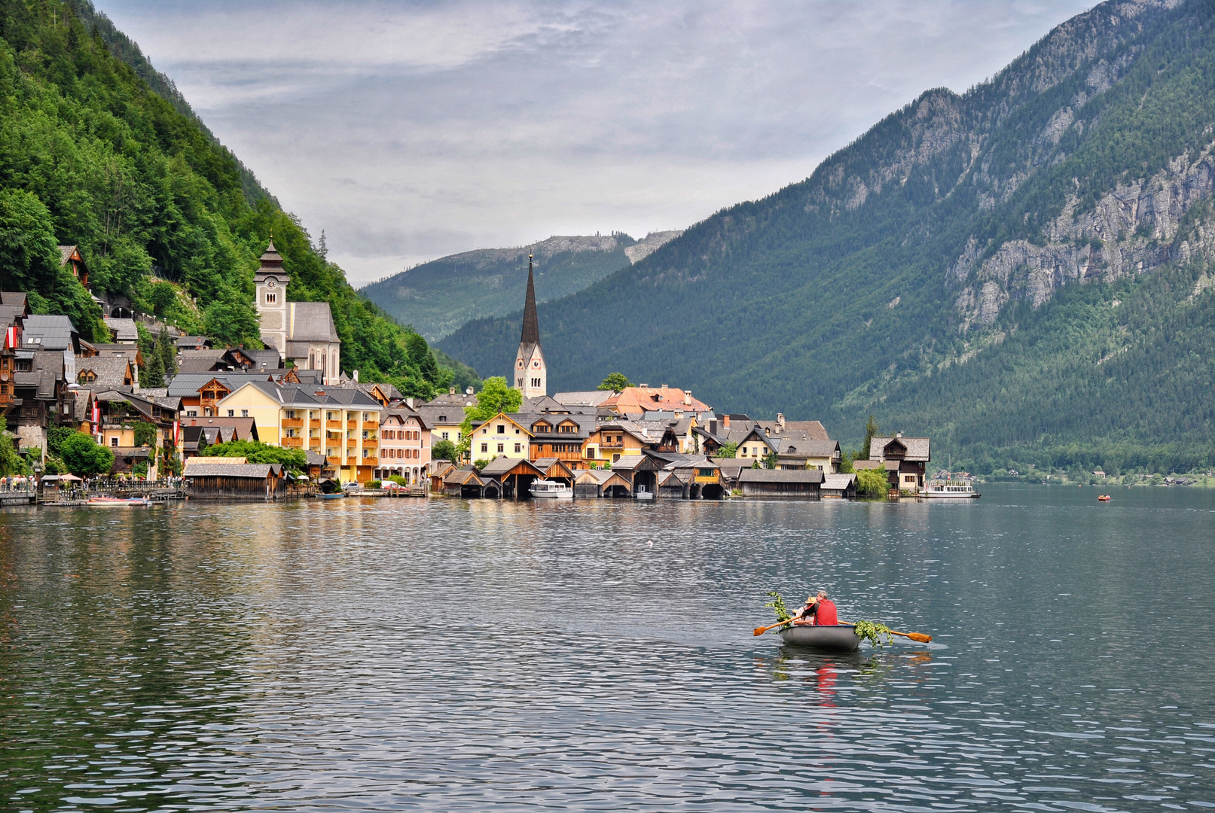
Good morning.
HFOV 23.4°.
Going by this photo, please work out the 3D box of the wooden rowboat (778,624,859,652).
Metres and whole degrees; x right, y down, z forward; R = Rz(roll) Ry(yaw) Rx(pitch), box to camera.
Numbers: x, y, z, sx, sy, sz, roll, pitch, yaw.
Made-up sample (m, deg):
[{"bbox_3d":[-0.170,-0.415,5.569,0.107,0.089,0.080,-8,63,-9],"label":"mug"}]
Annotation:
[{"bbox_3d":[4.100,4.500,57.200,1.350,0.580,3.500,1,-2,-22],"label":"wooden rowboat"}]

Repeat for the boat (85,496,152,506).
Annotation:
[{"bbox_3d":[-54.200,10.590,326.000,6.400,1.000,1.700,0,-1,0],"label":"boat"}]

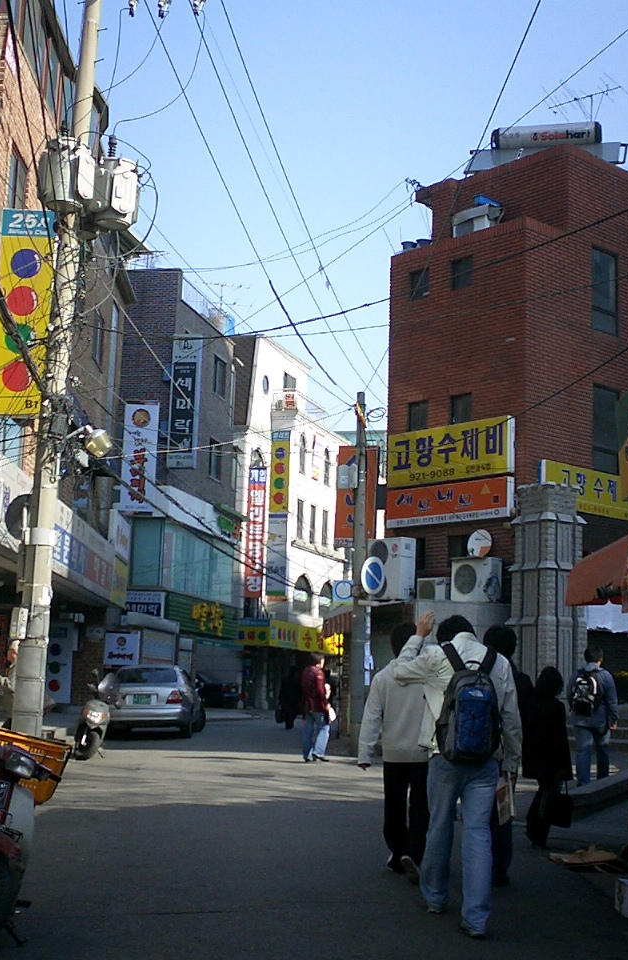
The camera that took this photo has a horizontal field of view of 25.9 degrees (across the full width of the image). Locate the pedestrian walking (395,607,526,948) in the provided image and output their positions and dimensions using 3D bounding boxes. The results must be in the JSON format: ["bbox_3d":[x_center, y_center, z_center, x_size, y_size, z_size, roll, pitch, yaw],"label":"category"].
[{"bbox_3d":[0.822,1.627,7.840,0.680,1.750,0.660,2,-9,-2],"label":"pedestrian walking"}]

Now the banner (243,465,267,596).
[{"bbox_3d":[-1.939,1.692,44.961,0.630,4.320,0.200,0,-11,8],"label":"banner"}]

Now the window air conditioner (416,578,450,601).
[{"bbox_3d":[2.166,1.983,24.592,0.555,0.439,0.240,-6,-12,39],"label":"window air conditioner"}]

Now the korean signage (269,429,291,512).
[{"bbox_3d":[-1.122,-0.262,46.622,0.645,2.802,0.250,0,-9,12],"label":"korean signage"}]

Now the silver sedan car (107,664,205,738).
[{"bbox_3d":[-3.427,4.850,29.910,1.760,1.430,4.550,2,-9,1],"label":"silver sedan car"}]

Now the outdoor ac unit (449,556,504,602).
[{"bbox_3d":[2.799,1.724,23.713,0.350,0.770,0.870,12,-15,-42],"label":"outdoor ac unit"}]

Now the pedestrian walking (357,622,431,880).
[{"bbox_3d":[0.584,1.885,9.570,0.560,1.730,0.450,2,-11,-2],"label":"pedestrian walking"}]

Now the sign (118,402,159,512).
[{"bbox_3d":[-4.163,-0.513,32.642,0.800,2.630,0.220,1,-11,7],"label":"sign"}]

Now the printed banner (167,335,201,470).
[{"bbox_3d":[-3.715,-2.221,39.649,0.818,3.869,0.300,1,-9,8],"label":"printed banner"}]

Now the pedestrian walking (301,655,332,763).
[{"bbox_3d":[0.062,3.538,21.434,0.440,1.680,0.460,6,-10,-25],"label":"pedestrian walking"}]

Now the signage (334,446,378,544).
[{"bbox_3d":[0.814,0.331,25.899,0.739,1.908,0.200,1,-9,8],"label":"signage"}]

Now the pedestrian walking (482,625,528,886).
[{"bbox_3d":[1.270,1.900,9.470,0.500,1.740,0.420,1,-11,3],"label":"pedestrian walking"}]

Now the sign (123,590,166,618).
[{"bbox_3d":[-4.583,3.353,36.995,1.200,0.860,0.200,-1,-11,14],"label":"sign"}]

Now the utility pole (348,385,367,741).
[{"bbox_3d":[0.758,1.513,23.027,0.280,6.190,0.280,2,-11,0],"label":"utility pole"}]

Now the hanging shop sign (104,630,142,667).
[{"bbox_3d":[-4.427,3.928,31.797,0.800,0.780,0.220,1,-11,7],"label":"hanging shop sign"}]

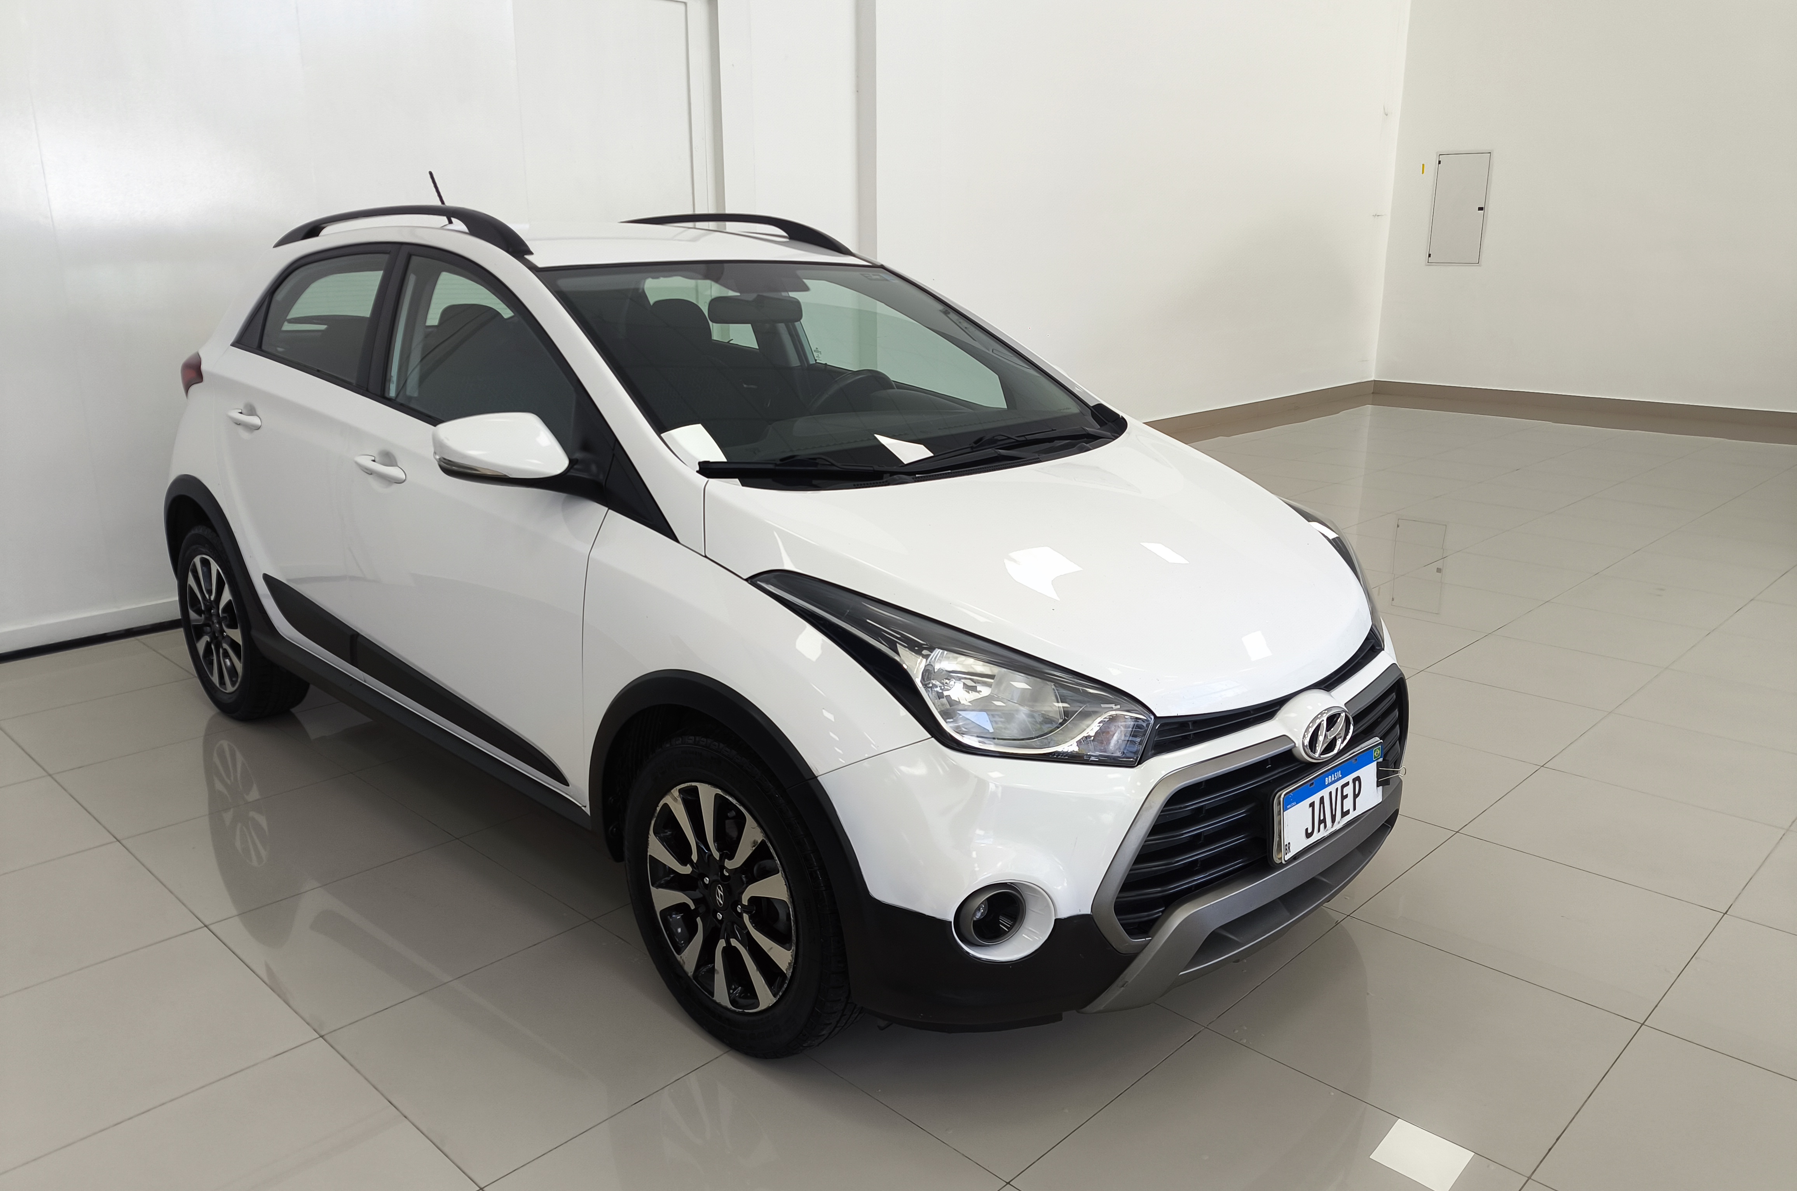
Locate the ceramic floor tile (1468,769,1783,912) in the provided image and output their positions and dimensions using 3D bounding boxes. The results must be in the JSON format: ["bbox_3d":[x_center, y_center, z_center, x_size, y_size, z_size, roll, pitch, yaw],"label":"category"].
[{"bbox_3d":[1.870,0.612,3.337,0.598,0.010,0.598,15,21,42],"label":"ceramic floor tile"}]

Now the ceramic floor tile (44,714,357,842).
[{"bbox_3d":[-1.961,0.512,3.684,0.597,0.012,0.597,14,21,42],"label":"ceramic floor tile"}]

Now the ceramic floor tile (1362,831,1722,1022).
[{"bbox_3d":[1.432,0.718,2.907,0.597,0.012,0.597,14,21,42],"label":"ceramic floor tile"}]

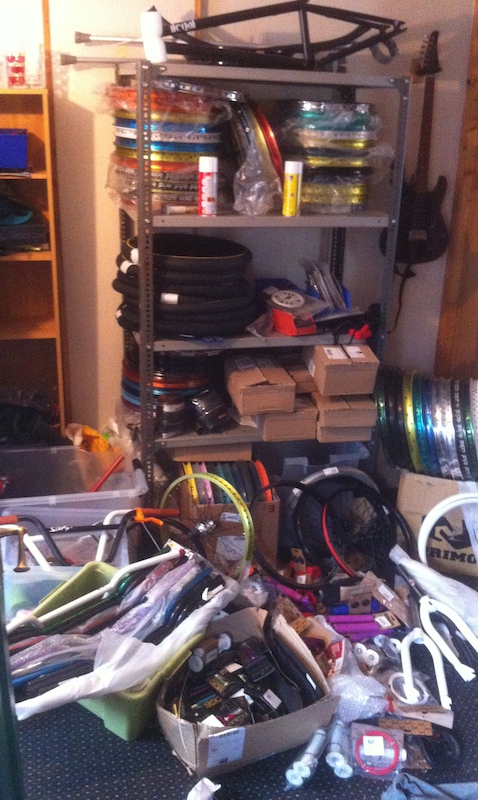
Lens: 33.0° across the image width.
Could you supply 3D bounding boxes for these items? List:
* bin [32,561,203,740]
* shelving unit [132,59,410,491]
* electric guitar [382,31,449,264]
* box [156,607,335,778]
[{"bbox_3d":[-0.392,0.772,2.517,0.580,0.210,0.420,15,23,34],"label":"bin"},{"bbox_3d":[0.050,-0.266,3.099,0.927,1.833,0.412,-4,20,-18],"label":"shelving unit"},{"bbox_3d":[0.786,-1.033,3.382,0.320,0.940,0.070,-4,20,-18],"label":"electric guitar"},{"bbox_3d":[-0.013,0.842,2.408,0.400,0.170,0.430,-6,20,-22],"label":"box"}]

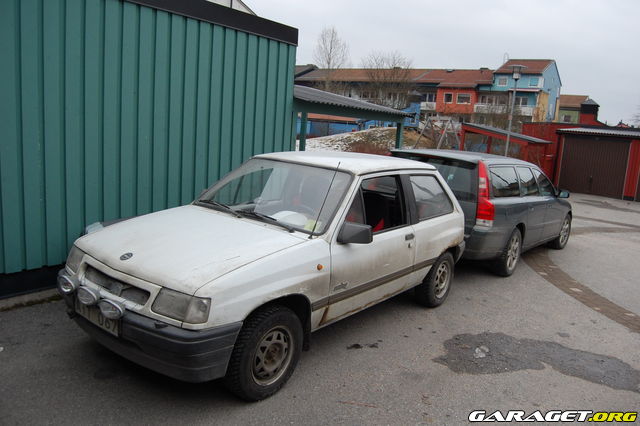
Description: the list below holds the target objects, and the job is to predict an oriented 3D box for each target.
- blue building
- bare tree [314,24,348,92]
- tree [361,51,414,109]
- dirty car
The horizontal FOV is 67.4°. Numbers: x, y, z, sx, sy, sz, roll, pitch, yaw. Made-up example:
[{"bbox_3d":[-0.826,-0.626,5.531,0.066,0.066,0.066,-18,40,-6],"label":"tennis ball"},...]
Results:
[{"bbox_3d":[24.200,-13.200,57.500,7.000,8.600,8.500,10,11,32],"label":"blue building"},{"bbox_3d":[1.030,-15.700,55.000,4.200,11.500,4.200,4,9,0],"label":"bare tree"},{"bbox_3d":[6.930,-12.900,50.000,5.600,8.200,5.600,4,9,0],"label":"tree"},{"bbox_3d":[-0.107,0.180,3.905,1.570,1.370,3.630,12,12,36],"label":"dirty car"}]

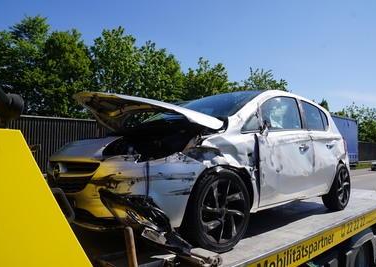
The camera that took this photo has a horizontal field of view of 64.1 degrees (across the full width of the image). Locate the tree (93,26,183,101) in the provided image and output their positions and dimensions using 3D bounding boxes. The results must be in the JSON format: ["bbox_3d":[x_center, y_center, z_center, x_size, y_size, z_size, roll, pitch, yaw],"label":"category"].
[{"bbox_3d":[-3.138,-1.836,17.769,5.400,8.940,5.000,1,-3,-9],"label":"tree"}]

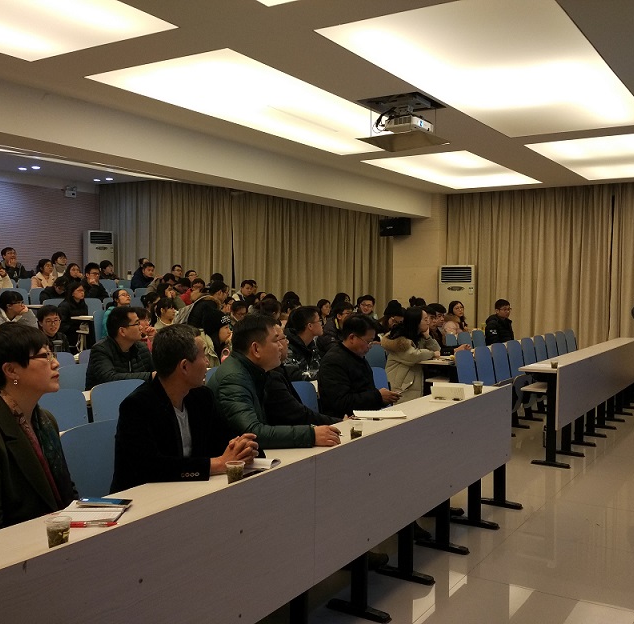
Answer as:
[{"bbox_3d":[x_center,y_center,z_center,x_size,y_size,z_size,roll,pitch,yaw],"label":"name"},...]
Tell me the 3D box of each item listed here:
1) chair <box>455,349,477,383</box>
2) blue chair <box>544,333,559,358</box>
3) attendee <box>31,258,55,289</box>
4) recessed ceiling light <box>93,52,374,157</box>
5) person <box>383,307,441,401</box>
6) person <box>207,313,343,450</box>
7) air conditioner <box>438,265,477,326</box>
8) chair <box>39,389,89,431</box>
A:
[{"bbox_3d":[1.537,0.798,6.563,0.500,0.880,0.460,2,3,33],"label":"chair"},{"bbox_3d":[3.148,0.719,8.993,0.480,0.877,0.450,2,3,33],"label":"blue chair"},{"bbox_3d":[-3.990,-0.213,10.799,0.700,1.200,0.480,2,3,33],"label":"attendee"},{"bbox_3d":[-0.142,-1.809,6.528,1.355,0.100,3.700,2,3,33],"label":"recessed ceiling light"},{"bbox_3d":[0.913,0.578,6.812,0.660,1.250,0.480,2,3,25],"label":"person"},{"bbox_3d":[-0.226,0.691,3.355,0.720,1.315,0.550,2,3,33],"label":"person"},{"bbox_3d":[2.267,0.146,11.466,0.580,1.750,0.370,2,3,22],"label":"air conditioner"},{"bbox_3d":[-1.266,0.870,3.818,0.460,0.870,0.450,2,3,33],"label":"chair"}]

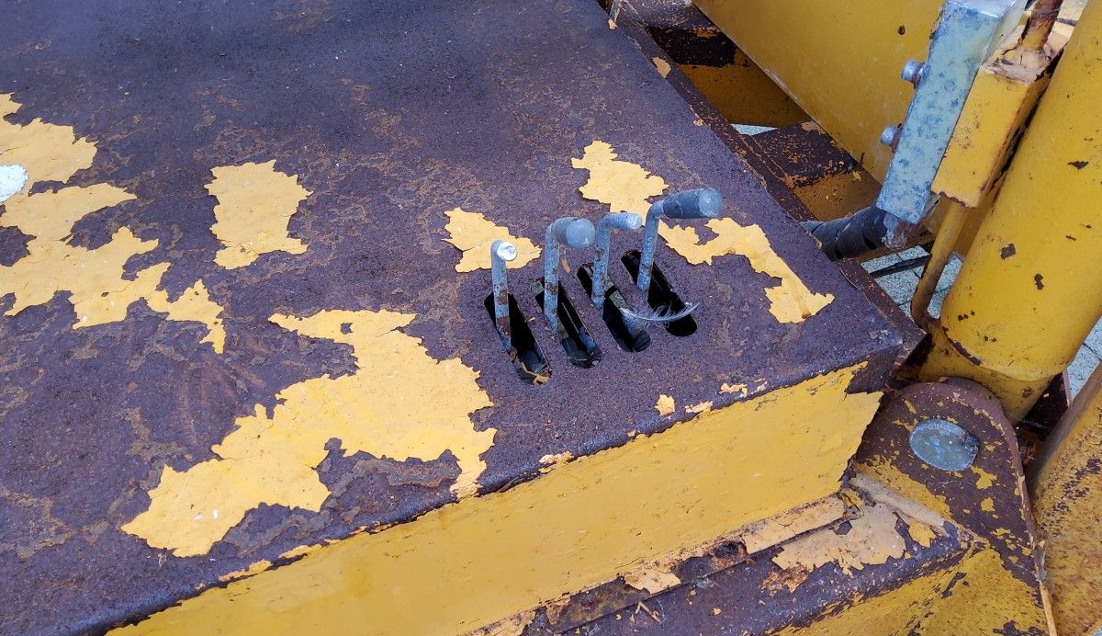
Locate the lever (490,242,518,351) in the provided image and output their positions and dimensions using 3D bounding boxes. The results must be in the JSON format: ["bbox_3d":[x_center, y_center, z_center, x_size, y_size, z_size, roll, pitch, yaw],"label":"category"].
[{"bbox_3d":[-0.033,-0.013,0.632,0.016,0.137,0.046,-17,50,-14],"label":"lever"}]

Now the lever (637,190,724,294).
[{"bbox_3d":[0.095,-0.053,0.637,0.029,0.157,0.072,-17,50,-14],"label":"lever"}]

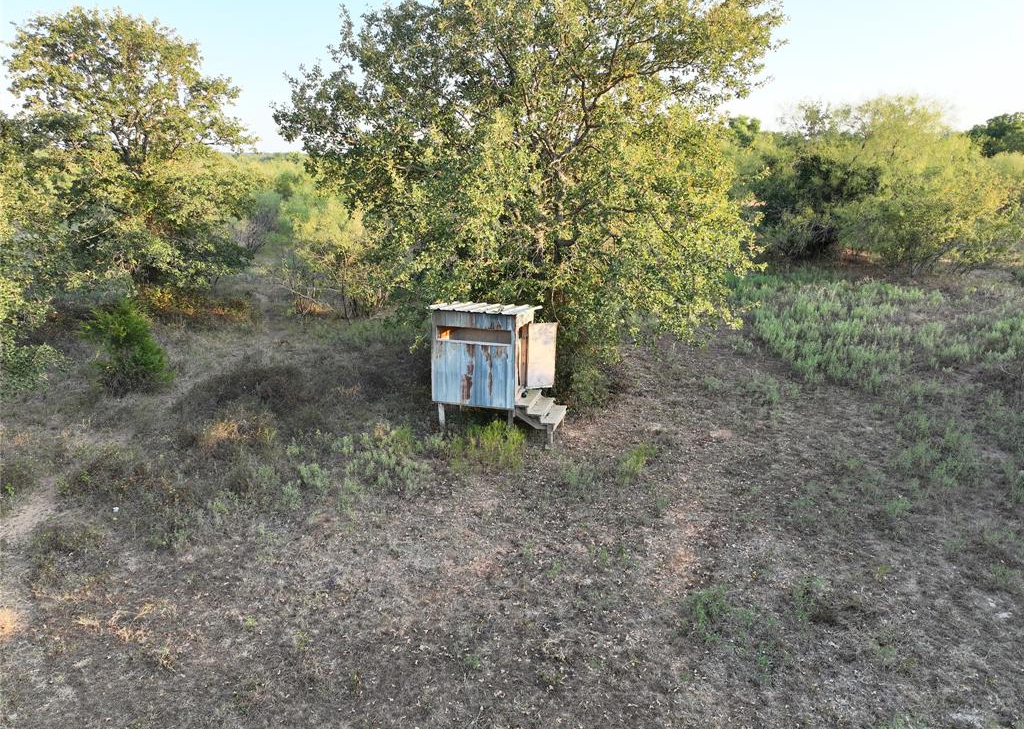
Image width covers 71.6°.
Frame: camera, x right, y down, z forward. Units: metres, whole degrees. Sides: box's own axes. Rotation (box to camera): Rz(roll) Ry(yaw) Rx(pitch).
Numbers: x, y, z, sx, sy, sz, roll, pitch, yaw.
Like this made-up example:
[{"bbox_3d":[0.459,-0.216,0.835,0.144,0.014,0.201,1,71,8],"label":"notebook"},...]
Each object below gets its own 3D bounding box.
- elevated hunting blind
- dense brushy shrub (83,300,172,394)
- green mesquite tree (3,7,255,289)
[{"bbox_3d":[-0.119,-0.017,13.840,2.570,2.670,1.900,4,17,12],"label":"elevated hunting blind"},{"bbox_3d":[-9.006,-0.524,16.664,1.880,2.000,1.780,0,17,0],"label":"dense brushy shrub"},{"bbox_3d":[-14.195,-7.807,26.683,8.800,10.130,8.800,0,17,0],"label":"green mesquite tree"}]

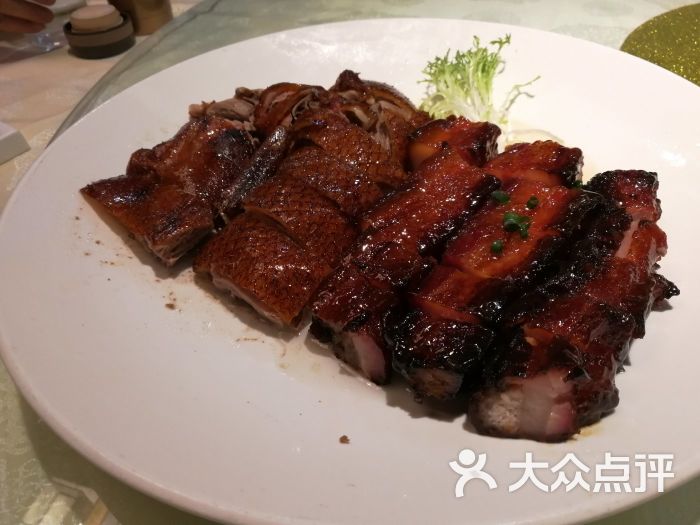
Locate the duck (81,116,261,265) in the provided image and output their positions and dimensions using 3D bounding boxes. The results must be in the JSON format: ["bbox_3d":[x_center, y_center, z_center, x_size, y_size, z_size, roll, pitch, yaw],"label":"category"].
[{"bbox_3d":[-0.078,-0.035,0.242,0.053,0.021,0.074,21,49,24],"label":"duck"}]

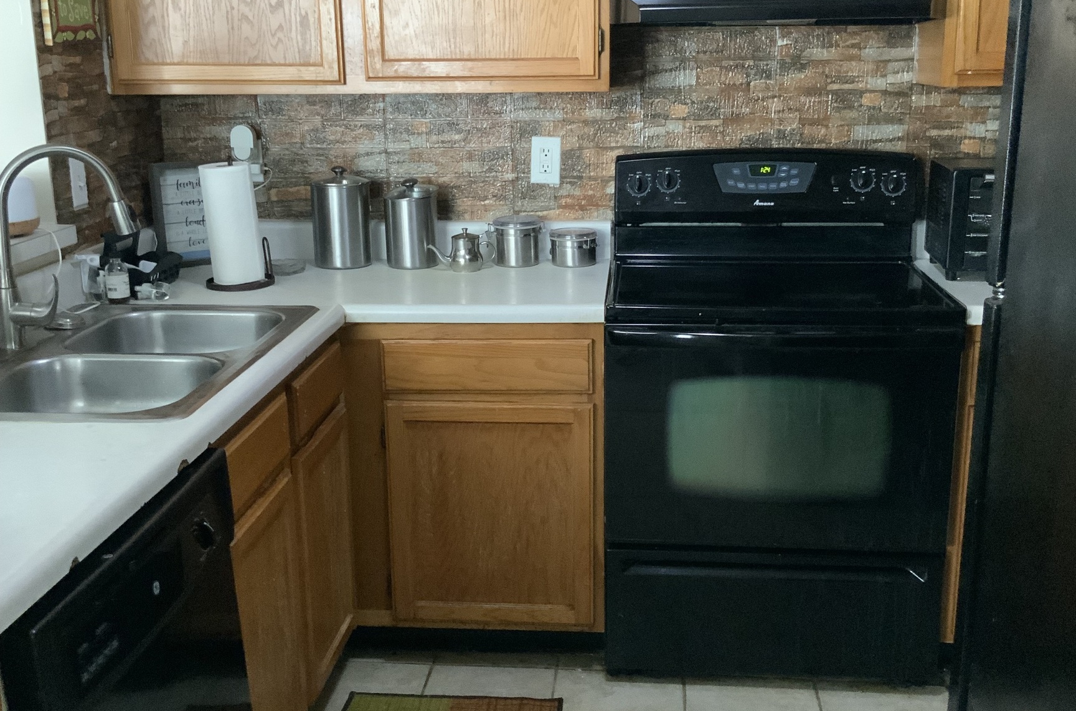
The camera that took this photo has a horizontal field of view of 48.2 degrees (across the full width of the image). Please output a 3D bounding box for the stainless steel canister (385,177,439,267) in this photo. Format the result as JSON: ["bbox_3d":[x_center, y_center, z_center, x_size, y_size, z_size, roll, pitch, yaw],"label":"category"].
[{"bbox_3d":[-0.326,-0.345,3.110,0.134,0.222,0.134,1,15,4],"label":"stainless steel canister"}]

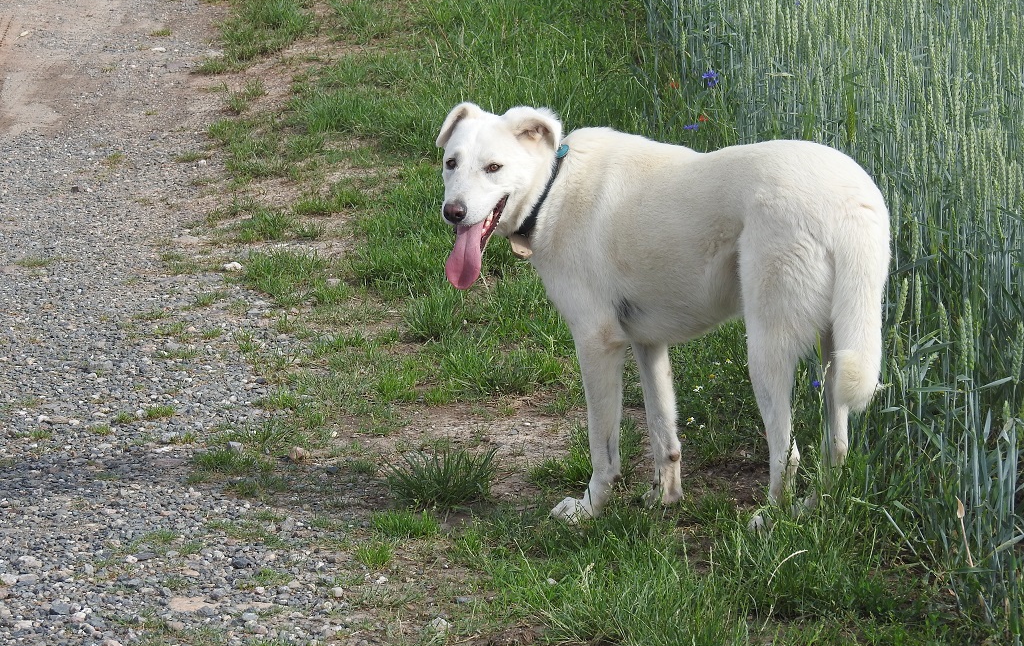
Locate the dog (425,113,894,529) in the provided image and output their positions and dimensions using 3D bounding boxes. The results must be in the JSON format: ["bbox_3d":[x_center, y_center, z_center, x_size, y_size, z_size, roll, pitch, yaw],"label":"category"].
[{"bbox_3d":[0.256,-0.021,9.018,0.770,0.690,0.300,7,11,40],"label":"dog"}]

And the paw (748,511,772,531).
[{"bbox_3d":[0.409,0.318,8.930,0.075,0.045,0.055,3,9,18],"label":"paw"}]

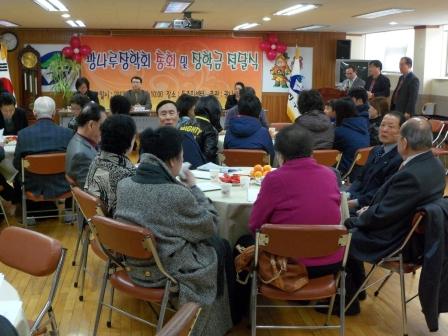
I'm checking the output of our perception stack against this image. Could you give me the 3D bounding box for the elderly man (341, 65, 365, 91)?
[{"bbox_3d":[2.210,-0.966,9.784,0.520,1.570,0.480,7,12,32],"label":"elderly man"}]

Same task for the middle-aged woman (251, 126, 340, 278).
[{"bbox_3d":[0.385,0.380,3.274,0.520,1.260,0.740,-1,11,-6],"label":"middle-aged woman"}]

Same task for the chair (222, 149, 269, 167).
[{"bbox_3d":[0.210,0.168,5.676,0.470,0.800,0.520,1,11,7],"label":"chair"}]

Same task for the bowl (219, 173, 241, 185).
[{"bbox_3d":[0.052,0.078,4.220,0.190,0.075,0.190,0,10,0],"label":"bowl"}]

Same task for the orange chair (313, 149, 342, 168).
[{"bbox_3d":[0.850,0.159,5.779,0.490,0.775,0.500,-3,11,-17],"label":"orange chair"}]

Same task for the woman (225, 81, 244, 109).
[{"bbox_3d":[0.290,-0.929,10.400,0.500,1.280,0.680,-1,10,-3],"label":"woman"}]

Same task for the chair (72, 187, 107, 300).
[{"bbox_3d":[-0.670,0.529,3.722,0.500,0.775,0.490,-7,12,-33],"label":"chair"}]

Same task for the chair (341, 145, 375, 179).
[{"bbox_3d":[1.290,0.129,5.947,0.500,0.775,0.490,9,14,42],"label":"chair"}]

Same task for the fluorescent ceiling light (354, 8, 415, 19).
[{"bbox_3d":[2.111,-2.050,7.577,0.310,0.070,1.340,-2,11,-9],"label":"fluorescent ceiling light"}]

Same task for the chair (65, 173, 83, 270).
[{"bbox_3d":[-0.920,0.416,4.339,0.520,0.800,0.470,-2,11,-10],"label":"chair"}]

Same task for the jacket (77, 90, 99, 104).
[{"bbox_3d":[-2.420,-1.034,10.076,0.480,0.600,0.360,-2,10,-9],"label":"jacket"}]

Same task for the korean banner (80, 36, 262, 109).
[{"bbox_3d":[-0.989,-1.864,11.403,3.570,1.460,0.030,-2,11,-9],"label":"korean banner"}]

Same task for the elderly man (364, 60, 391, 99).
[{"bbox_3d":[2.531,-0.958,9.395,0.340,1.660,0.500,-10,14,-43],"label":"elderly man"}]

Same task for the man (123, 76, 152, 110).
[{"bbox_3d":[-1.530,-0.939,10.144,0.520,1.330,0.700,-2,10,-9],"label":"man"}]

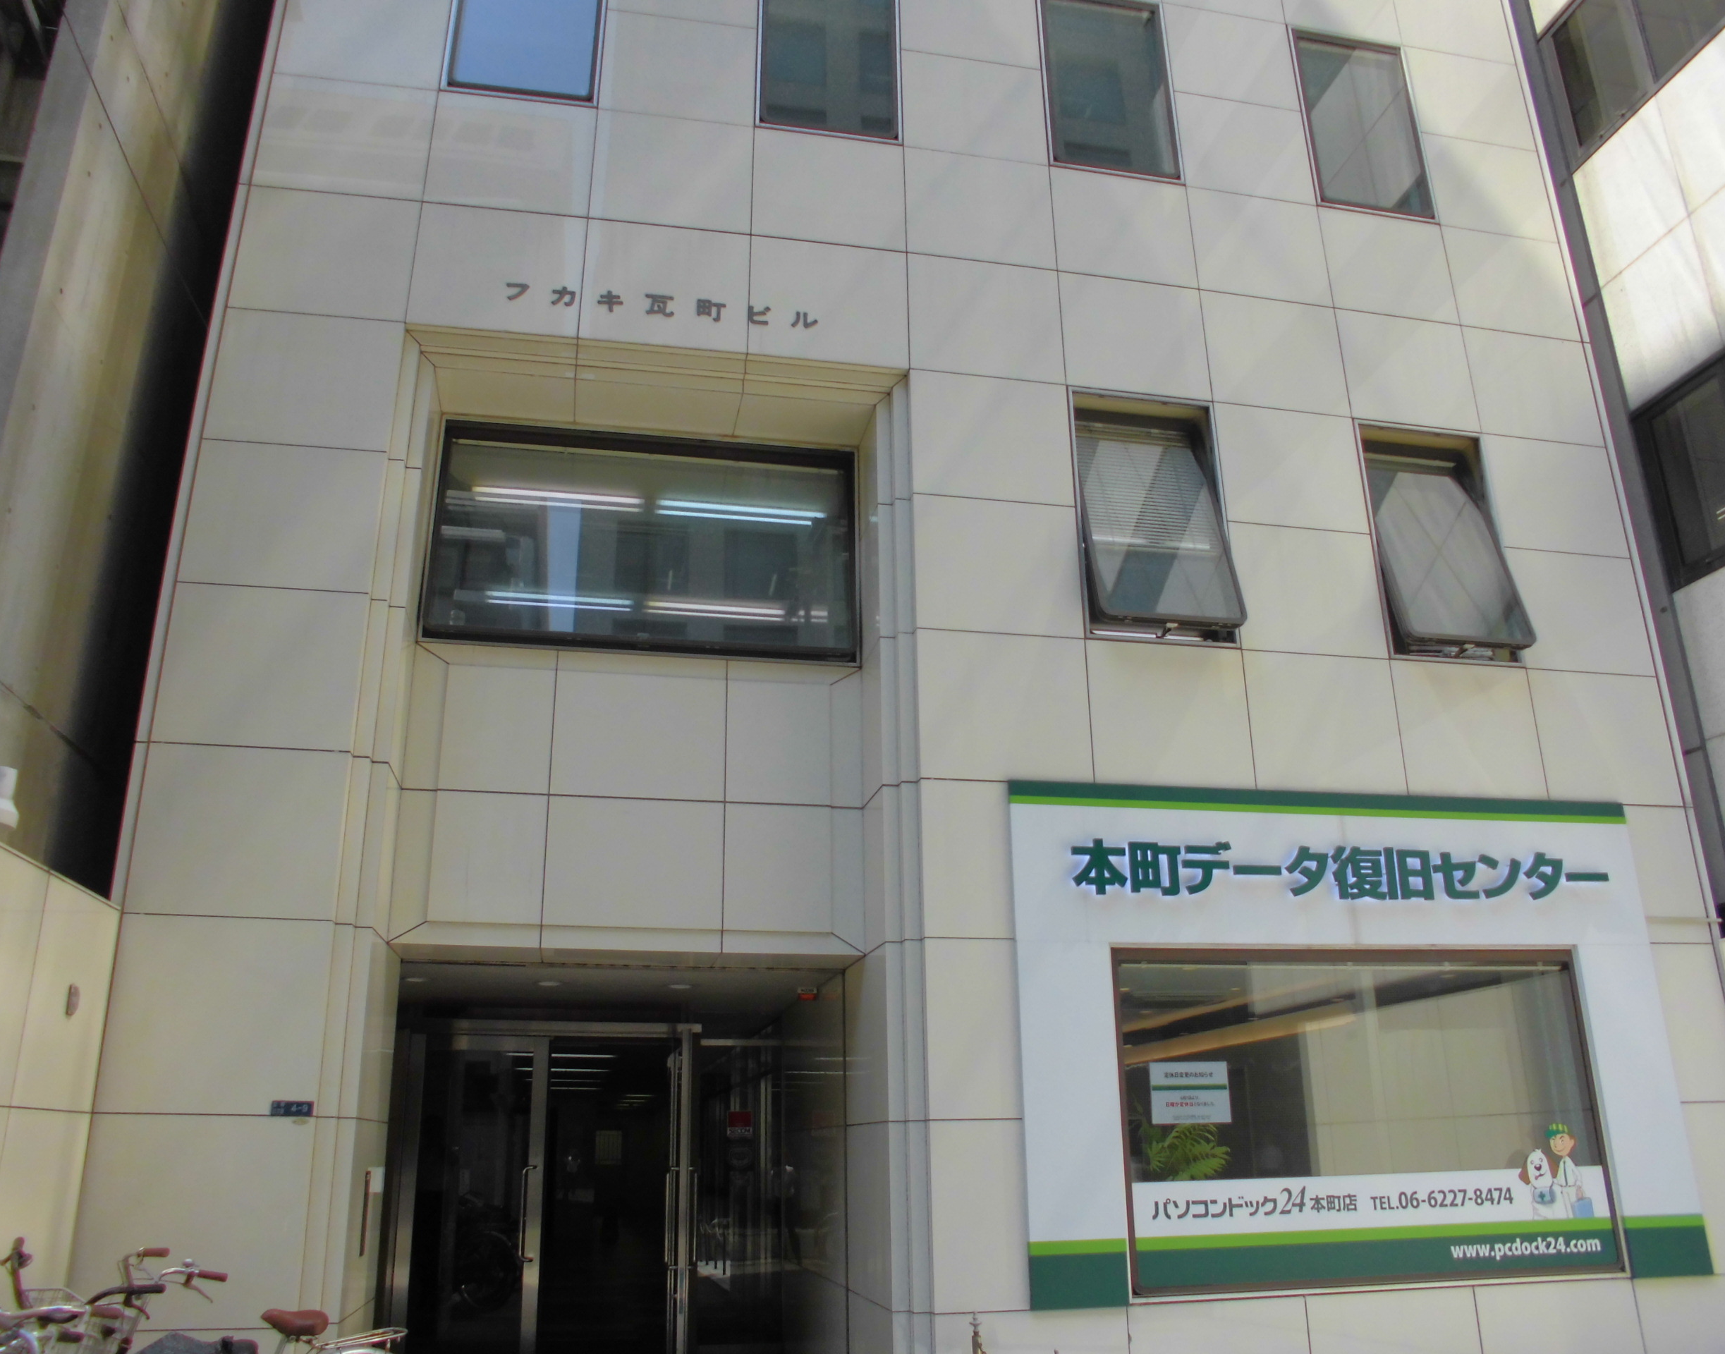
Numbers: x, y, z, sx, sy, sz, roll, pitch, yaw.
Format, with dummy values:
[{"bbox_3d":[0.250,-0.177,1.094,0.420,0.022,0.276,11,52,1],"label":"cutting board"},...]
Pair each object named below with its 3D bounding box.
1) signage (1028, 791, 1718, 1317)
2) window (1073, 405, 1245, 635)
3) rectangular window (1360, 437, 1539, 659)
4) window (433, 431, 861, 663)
[{"bbox_3d":[2.640,1.859,7.049,3.826,2.579,0.066,3,-20,-11],"label":"signage"},{"bbox_3d":[1.684,-0.926,7.897,0.915,1.512,0.245,3,-20,-11],"label":"window"},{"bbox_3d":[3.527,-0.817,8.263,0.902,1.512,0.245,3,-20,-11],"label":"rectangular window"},{"bbox_3d":[-1.256,-0.798,8.040,2.500,1.412,0.119,3,-20,-11],"label":"window"}]

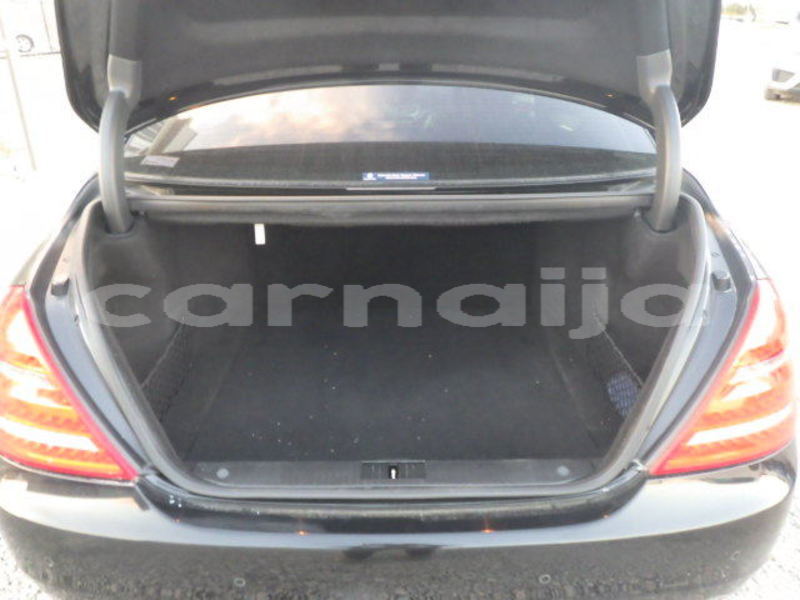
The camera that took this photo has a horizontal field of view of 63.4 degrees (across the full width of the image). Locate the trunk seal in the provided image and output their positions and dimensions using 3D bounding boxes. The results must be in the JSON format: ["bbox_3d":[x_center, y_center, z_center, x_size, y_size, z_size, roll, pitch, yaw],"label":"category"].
[{"bbox_3d":[-0.017,0.046,1.372,1.360,0.190,0.720,0,64,0],"label":"trunk seal"}]

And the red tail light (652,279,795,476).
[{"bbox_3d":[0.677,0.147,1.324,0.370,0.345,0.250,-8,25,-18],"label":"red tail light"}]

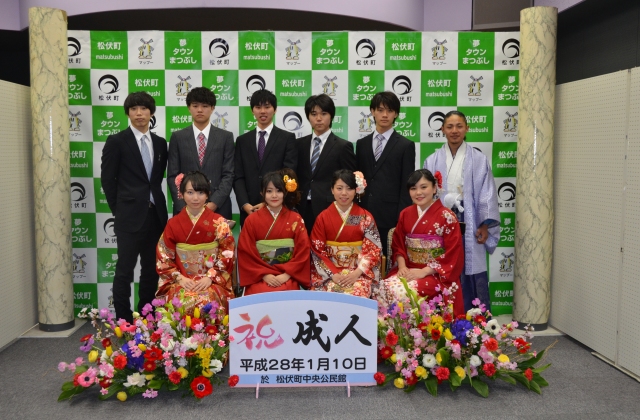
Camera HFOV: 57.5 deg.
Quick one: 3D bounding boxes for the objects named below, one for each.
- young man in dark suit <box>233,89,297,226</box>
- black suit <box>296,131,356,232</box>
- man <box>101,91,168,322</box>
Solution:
[{"bbox_3d":[-0.400,0.019,4.204,0.470,1.755,0.310,0,4,5],"label":"young man in dark suit"},{"bbox_3d":[0.041,0.163,4.296,0.460,1.490,0.310,2,5,27],"label":"black suit"},{"bbox_3d":[-1.325,0.018,4.214,0.470,1.755,0.310,-3,5,-36],"label":"man"}]

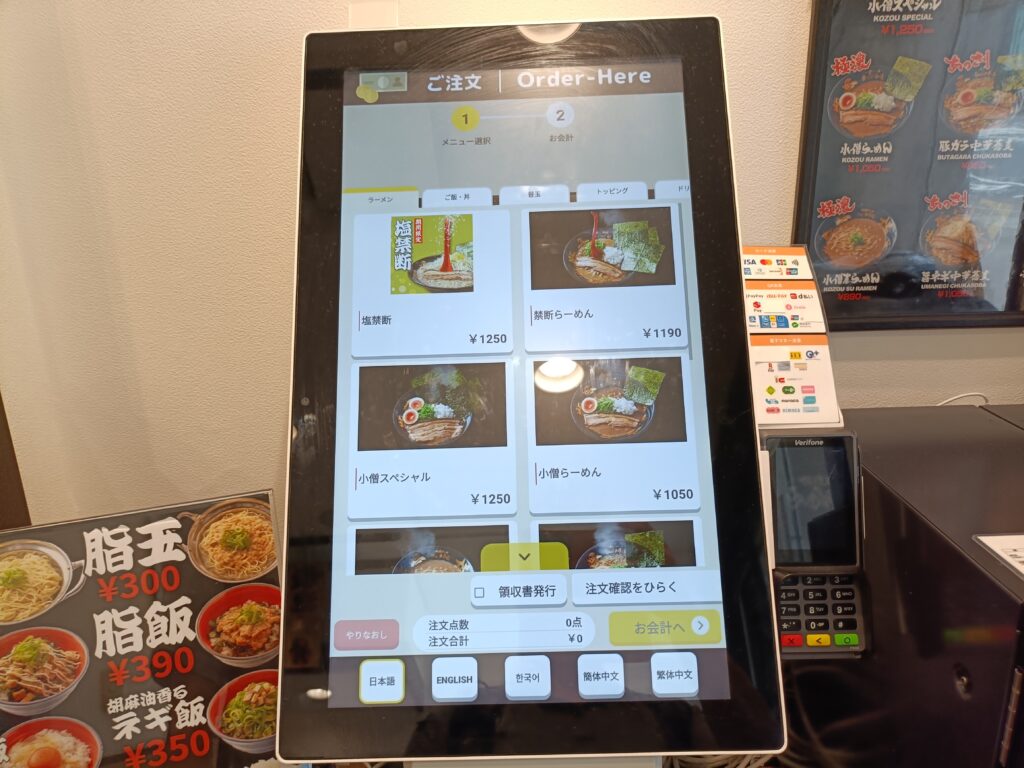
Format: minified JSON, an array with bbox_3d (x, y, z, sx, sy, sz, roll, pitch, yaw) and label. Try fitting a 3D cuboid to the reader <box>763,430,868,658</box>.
[{"bbox_3d":[0.254,0.136,0.642,0.085,0.187,0.050,-1,-7,2],"label":"reader"}]

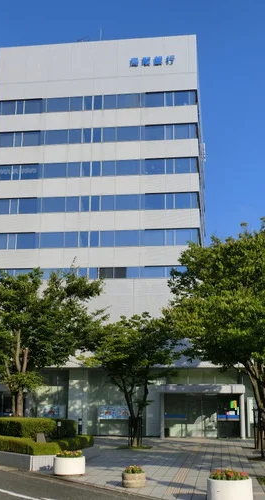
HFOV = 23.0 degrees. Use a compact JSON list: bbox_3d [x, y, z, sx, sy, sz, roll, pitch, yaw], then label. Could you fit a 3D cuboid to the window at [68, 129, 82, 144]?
[{"bbox_3d":[-5.354,-10.670,60.881,1.229,1.422,0.150,-1,-15,8],"label":"window"}]

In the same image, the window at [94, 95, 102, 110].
[{"bbox_3d":[-3.549,-15.140,67.010,0.853,1.695,0.100,-1,-15,8],"label":"window"}]

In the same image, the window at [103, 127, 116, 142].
[{"bbox_3d":[-2.192,-10.873,61.672,1.174,1.459,0.120,-1,-15,7],"label":"window"}]

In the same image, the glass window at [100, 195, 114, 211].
[{"bbox_3d":[-2.237,-4.142,58.745,1.284,1.380,0.150,-1,-15,8],"label":"glass window"}]

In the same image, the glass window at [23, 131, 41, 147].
[{"bbox_3d":[-9.526,-10.462,61.405,1.675,1.399,0.150,-1,-15,8],"label":"glass window"}]

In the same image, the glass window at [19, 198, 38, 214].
[{"bbox_3d":[-10.521,-4.348,65.234,1.833,1.673,0.100,-1,-15,8],"label":"glass window"}]

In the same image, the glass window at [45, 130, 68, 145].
[{"bbox_3d":[-7.367,-10.997,63.483,2.312,1.591,0.120,-1,-15,7],"label":"glass window"}]

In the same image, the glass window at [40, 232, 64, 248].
[{"bbox_3d":[-7.442,-0.925,60.384,2.227,1.532,0.150,-1,-14,8],"label":"glass window"}]

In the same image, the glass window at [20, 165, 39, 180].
[{"bbox_3d":[-9.983,-7.576,63.131,1.772,1.579,0.120,-1,-15,7],"label":"glass window"}]

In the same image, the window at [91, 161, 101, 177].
[{"bbox_3d":[-3.440,-7.728,62.285,0.838,1.522,0.120,-1,-14,7],"label":"window"}]

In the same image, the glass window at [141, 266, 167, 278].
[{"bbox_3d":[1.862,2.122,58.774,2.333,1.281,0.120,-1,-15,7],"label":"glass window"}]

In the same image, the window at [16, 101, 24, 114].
[{"bbox_3d":[-11.048,-14.045,63.976,0.764,1.510,0.150,-1,-14,7],"label":"window"}]

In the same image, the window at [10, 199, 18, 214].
[{"bbox_3d":[-11.190,-4.075,61.459,0.715,1.511,0.150,-1,-14,7],"label":"window"}]

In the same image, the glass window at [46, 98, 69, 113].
[{"bbox_3d":[-7.343,-14.349,64.502,2.200,1.587,0.120,-1,-14,7],"label":"glass window"}]

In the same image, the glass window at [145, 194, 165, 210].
[{"bbox_3d":[2.113,-4.386,59.707,1.845,1.535,0.150,-1,-14,7],"label":"glass window"}]

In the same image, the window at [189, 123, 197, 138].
[{"bbox_3d":[5.697,-11.056,60.801,0.652,1.479,0.120,-1,-15,7],"label":"window"}]

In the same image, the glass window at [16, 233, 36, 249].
[{"bbox_3d":[-9.929,-0.828,60.459,1.777,1.465,0.150,-1,-14,7],"label":"glass window"}]

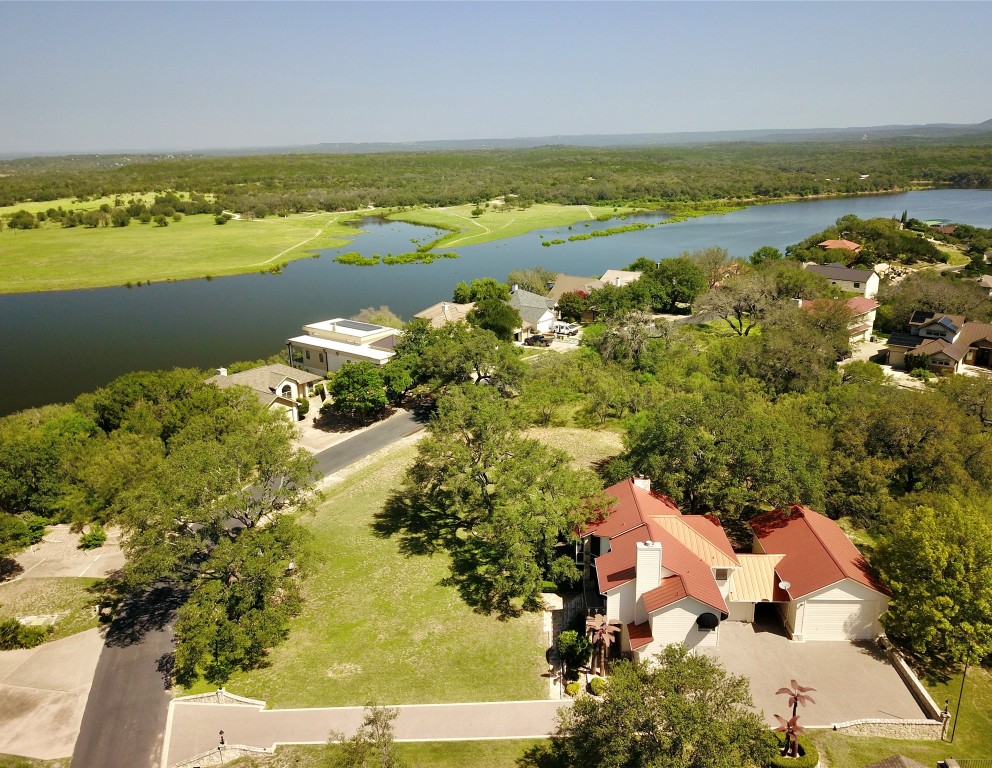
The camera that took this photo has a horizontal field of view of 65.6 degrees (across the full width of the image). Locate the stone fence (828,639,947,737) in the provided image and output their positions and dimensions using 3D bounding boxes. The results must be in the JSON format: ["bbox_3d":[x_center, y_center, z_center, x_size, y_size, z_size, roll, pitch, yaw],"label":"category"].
[{"bbox_3d":[22.935,18.745,47.807,6.500,1.600,8.000,-1,18,3],"label":"stone fence"}]

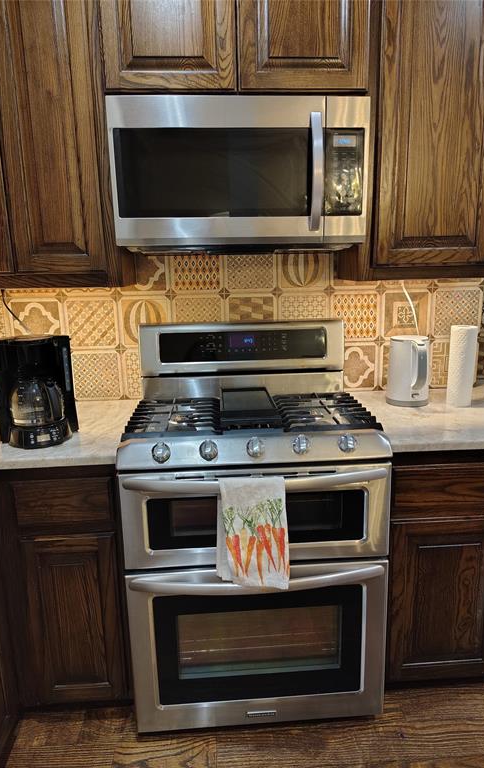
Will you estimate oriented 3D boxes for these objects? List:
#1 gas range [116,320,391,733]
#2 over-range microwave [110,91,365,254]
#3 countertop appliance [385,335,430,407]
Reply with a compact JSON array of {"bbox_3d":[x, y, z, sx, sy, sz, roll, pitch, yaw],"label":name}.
[{"bbox_3d":[0.031,0.423,1.784,0.760,1.194,0.705,-2,12,-4],"label":"gas range"},{"bbox_3d":[-0.012,-0.652,1.734,0.757,0.421,0.400,-2,12,-4],"label":"over-range microwave"},{"bbox_3d":[0.596,-0.045,1.880,0.148,0.233,0.190,-3,12,-7],"label":"countertop appliance"}]

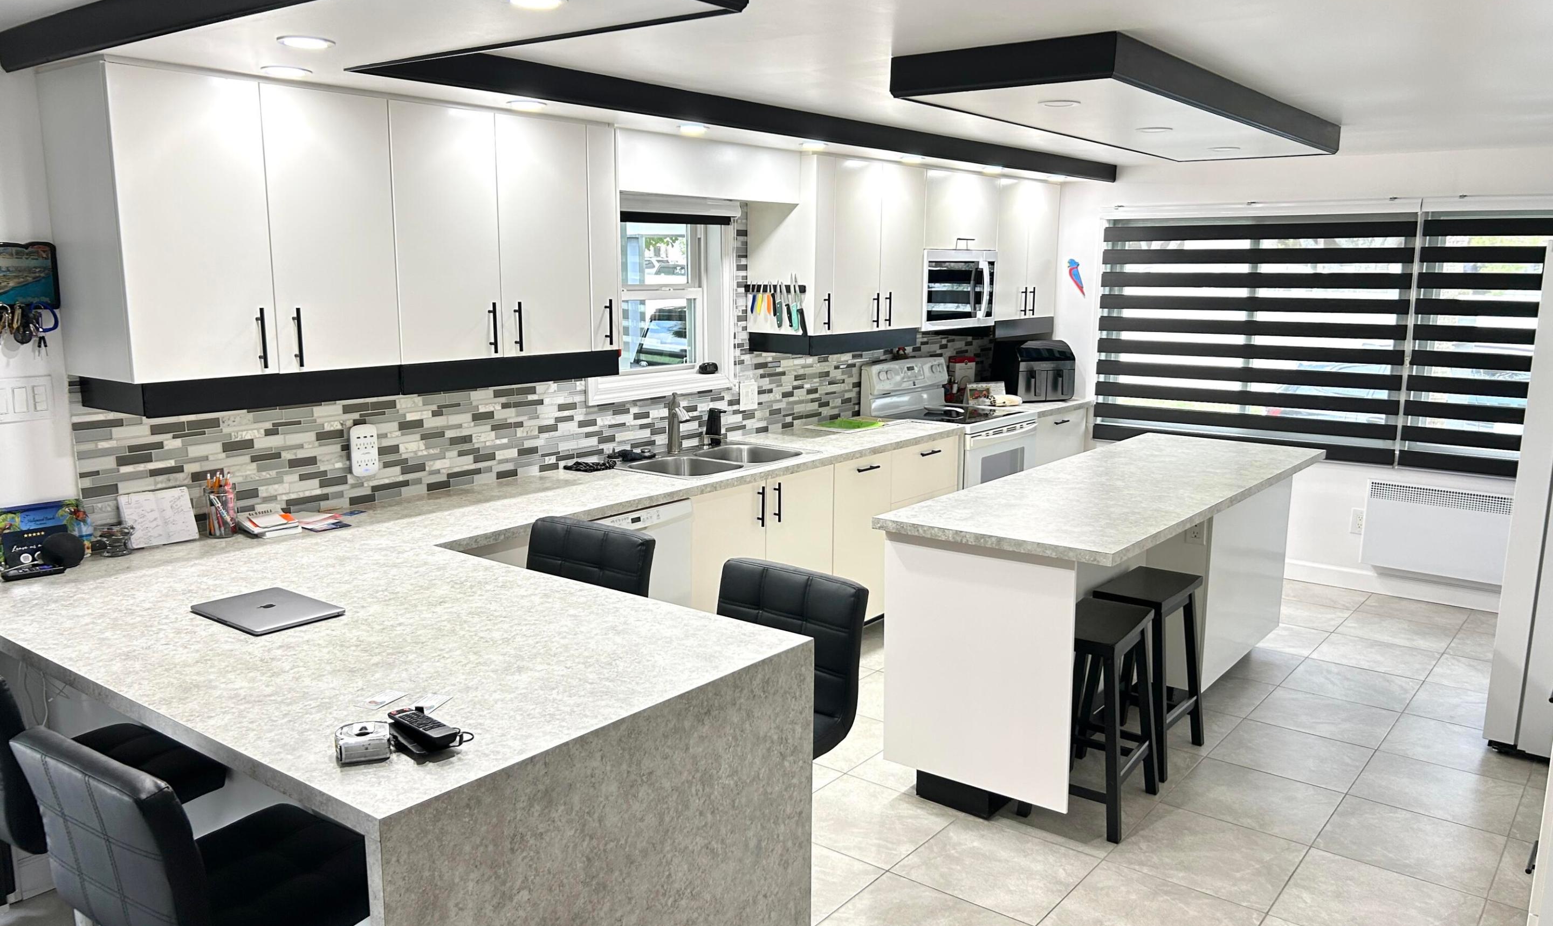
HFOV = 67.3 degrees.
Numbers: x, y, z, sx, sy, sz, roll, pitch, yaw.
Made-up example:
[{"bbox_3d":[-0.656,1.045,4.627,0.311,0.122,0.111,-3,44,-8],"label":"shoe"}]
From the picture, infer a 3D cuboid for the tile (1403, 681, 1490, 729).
[{"bbox_3d":[2.769,0.979,4.600,0.459,0.012,0.455,8,12,37],"label":"tile"}]

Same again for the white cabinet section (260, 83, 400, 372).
[{"bbox_3d":[-1.393,-0.670,3.403,0.377,0.766,0.389,8,12,37],"label":"white cabinet section"}]

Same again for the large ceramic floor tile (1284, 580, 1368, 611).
[{"bbox_3d":[2.875,0.702,6.200,0.459,0.012,0.414,8,12,37],"label":"large ceramic floor tile"}]

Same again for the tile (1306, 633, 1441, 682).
[{"bbox_3d":[2.670,0.861,5.197,0.452,0.010,0.450,8,12,37],"label":"tile"}]

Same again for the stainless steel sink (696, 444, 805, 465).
[{"bbox_3d":[-0.117,0.051,4.976,0.376,0.181,0.340,8,12,37],"label":"stainless steel sink"}]

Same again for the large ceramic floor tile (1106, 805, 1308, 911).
[{"bbox_3d":[1.275,1.156,3.437,0.452,0.010,0.450,8,12,37],"label":"large ceramic floor tile"}]

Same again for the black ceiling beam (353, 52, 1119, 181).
[{"bbox_3d":[0.423,-1.354,4.859,0.050,0.090,4.940,8,12,37],"label":"black ceiling beam"}]

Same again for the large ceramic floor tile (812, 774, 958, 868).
[{"bbox_3d":[0.282,1.125,3.671,0.455,0.012,0.455,8,12,37],"label":"large ceramic floor tile"}]

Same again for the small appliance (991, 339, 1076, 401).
[{"bbox_3d":[1.536,-0.550,6.999,0.390,0.335,0.299,-4,11,-25],"label":"small appliance"}]

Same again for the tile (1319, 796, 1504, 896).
[{"bbox_3d":[1.928,1.157,3.542,0.455,0.012,0.455,8,12,37],"label":"tile"}]

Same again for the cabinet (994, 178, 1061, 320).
[{"bbox_3d":[1.302,-1.242,6.824,0.371,0.781,0.770,8,12,37],"label":"cabinet"}]

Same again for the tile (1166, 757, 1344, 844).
[{"bbox_3d":[1.554,1.097,3.789,0.452,0.010,0.450,8,12,37],"label":"tile"}]

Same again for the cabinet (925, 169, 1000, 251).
[{"bbox_3d":[0.830,-1.342,6.250,0.415,0.395,0.778,8,12,37],"label":"cabinet"}]

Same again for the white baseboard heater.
[{"bbox_3d":[3.394,0.351,5.923,0.730,0.450,0.090,8,12,37],"label":"white baseboard heater"}]

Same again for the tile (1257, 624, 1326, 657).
[{"bbox_3d":[2.328,0.817,5.513,0.455,0.012,0.455,8,12,37],"label":"tile"}]

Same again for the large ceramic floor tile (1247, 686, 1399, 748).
[{"bbox_3d":[2.127,0.988,4.525,0.459,0.012,0.455,8,12,37],"label":"large ceramic floor tile"}]

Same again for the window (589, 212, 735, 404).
[{"bbox_3d":[-0.513,-0.705,5.036,0.125,0.840,0.935,8,12,37],"label":"window"}]

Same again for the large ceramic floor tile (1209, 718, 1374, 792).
[{"bbox_3d":[1.847,1.048,4.172,0.459,0.012,0.455,8,12,37],"label":"large ceramic floor tile"}]

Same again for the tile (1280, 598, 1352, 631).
[{"bbox_3d":[2.609,0.757,5.866,0.455,0.012,0.455,8,12,37],"label":"tile"}]

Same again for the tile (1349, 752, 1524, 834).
[{"bbox_3d":[2.191,1.089,3.865,0.452,0.010,0.450,8,12,37],"label":"tile"}]

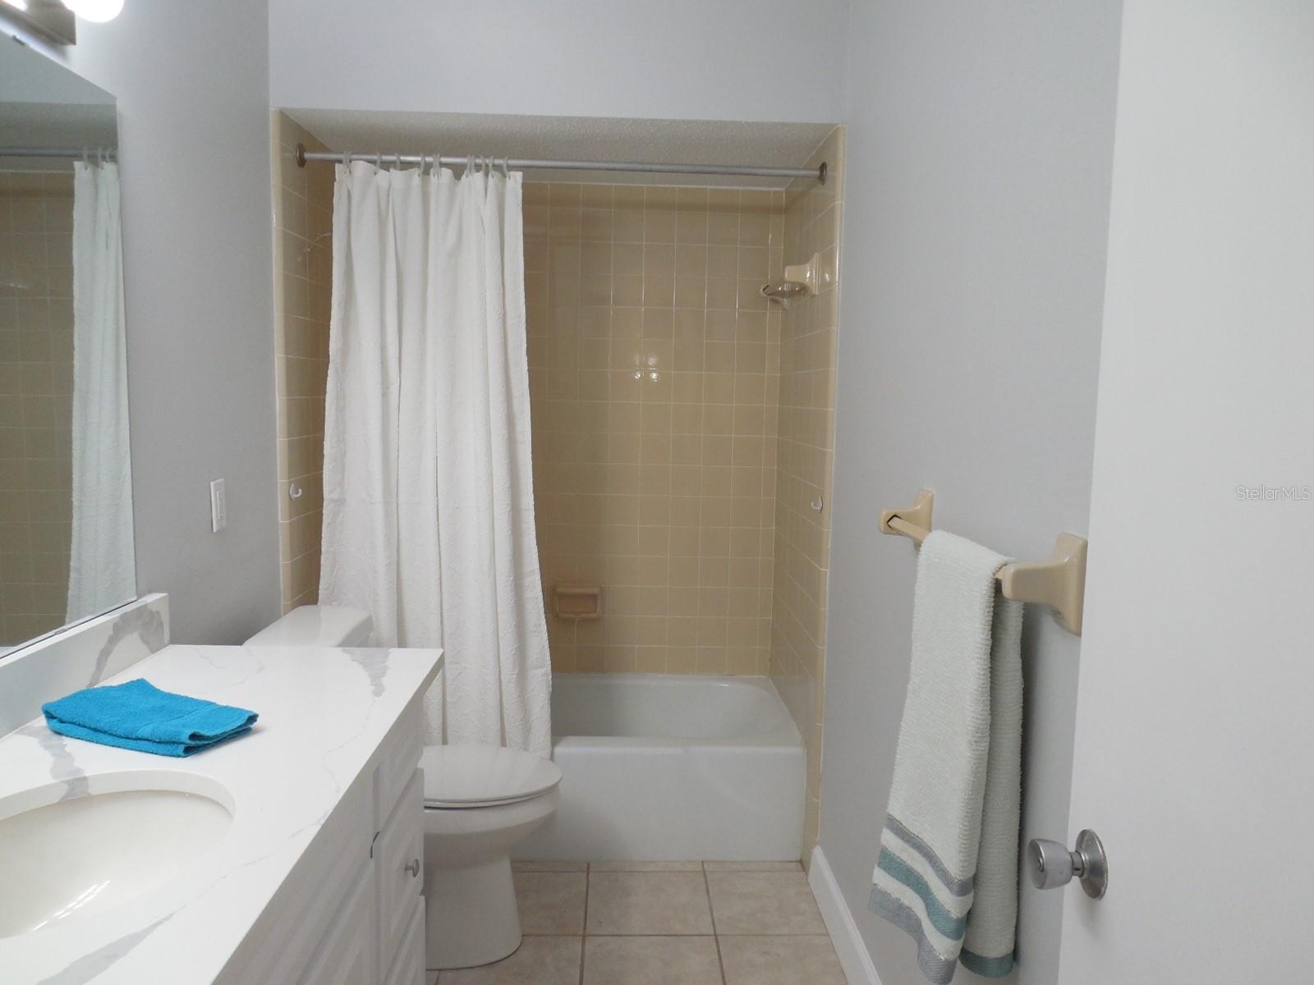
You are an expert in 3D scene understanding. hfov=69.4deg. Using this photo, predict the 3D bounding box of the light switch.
[{"bbox_3d":[-0.993,0.029,2.143,0.009,0.114,0.071,1,6,-2],"label":"light switch"}]

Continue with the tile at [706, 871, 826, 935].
[{"bbox_3d":[0.300,1.137,2.626,0.298,0.010,0.325,1,6,-2],"label":"tile"}]

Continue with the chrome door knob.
[{"bbox_3d":[0.407,0.372,0.949,0.063,0.070,0.070,1,6,-2],"label":"chrome door knob"}]

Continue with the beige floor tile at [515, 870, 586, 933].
[{"bbox_3d":[-0.362,1.128,2.598,0.333,0.010,0.328,1,6,-2],"label":"beige floor tile"}]

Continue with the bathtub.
[{"bbox_3d":[-0.303,0.886,3.168,1.485,0.355,0.735,1,6,-2],"label":"bathtub"}]

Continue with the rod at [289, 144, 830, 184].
[{"bbox_3d":[-0.255,-0.927,2.682,1.465,0.060,0.060,1,6,-2],"label":"rod"}]

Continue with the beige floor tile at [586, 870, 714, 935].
[{"bbox_3d":[-0.022,1.132,2.613,0.335,0.010,0.328,1,6,-2],"label":"beige floor tile"}]

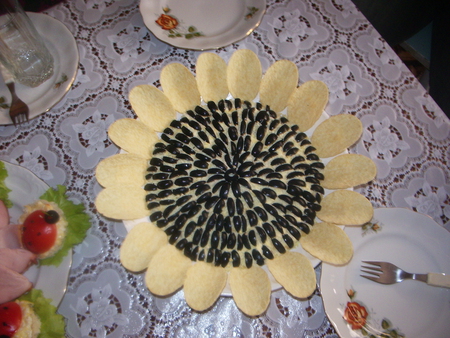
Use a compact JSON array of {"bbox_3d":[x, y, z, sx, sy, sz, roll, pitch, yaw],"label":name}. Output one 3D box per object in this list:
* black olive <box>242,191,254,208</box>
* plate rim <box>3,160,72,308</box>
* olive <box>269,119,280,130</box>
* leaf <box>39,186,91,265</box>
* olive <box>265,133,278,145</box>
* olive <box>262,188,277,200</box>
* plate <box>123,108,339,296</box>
[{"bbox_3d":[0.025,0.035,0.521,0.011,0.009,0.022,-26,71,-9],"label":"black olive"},{"bbox_3d":[-0.300,0.112,0.524,0.255,0.022,0.255,0,69,0],"label":"plate rim"},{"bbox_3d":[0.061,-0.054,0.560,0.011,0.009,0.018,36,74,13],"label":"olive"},{"bbox_3d":[-0.186,0.063,0.521,0.065,0.024,0.096,0,69,0],"label":"leaf"},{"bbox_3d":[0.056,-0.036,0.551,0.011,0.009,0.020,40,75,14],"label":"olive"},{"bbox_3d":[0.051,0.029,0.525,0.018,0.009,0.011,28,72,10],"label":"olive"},{"bbox_3d":[0.012,0.009,0.560,0.282,0.024,0.282,0,69,0],"label":"plate"}]

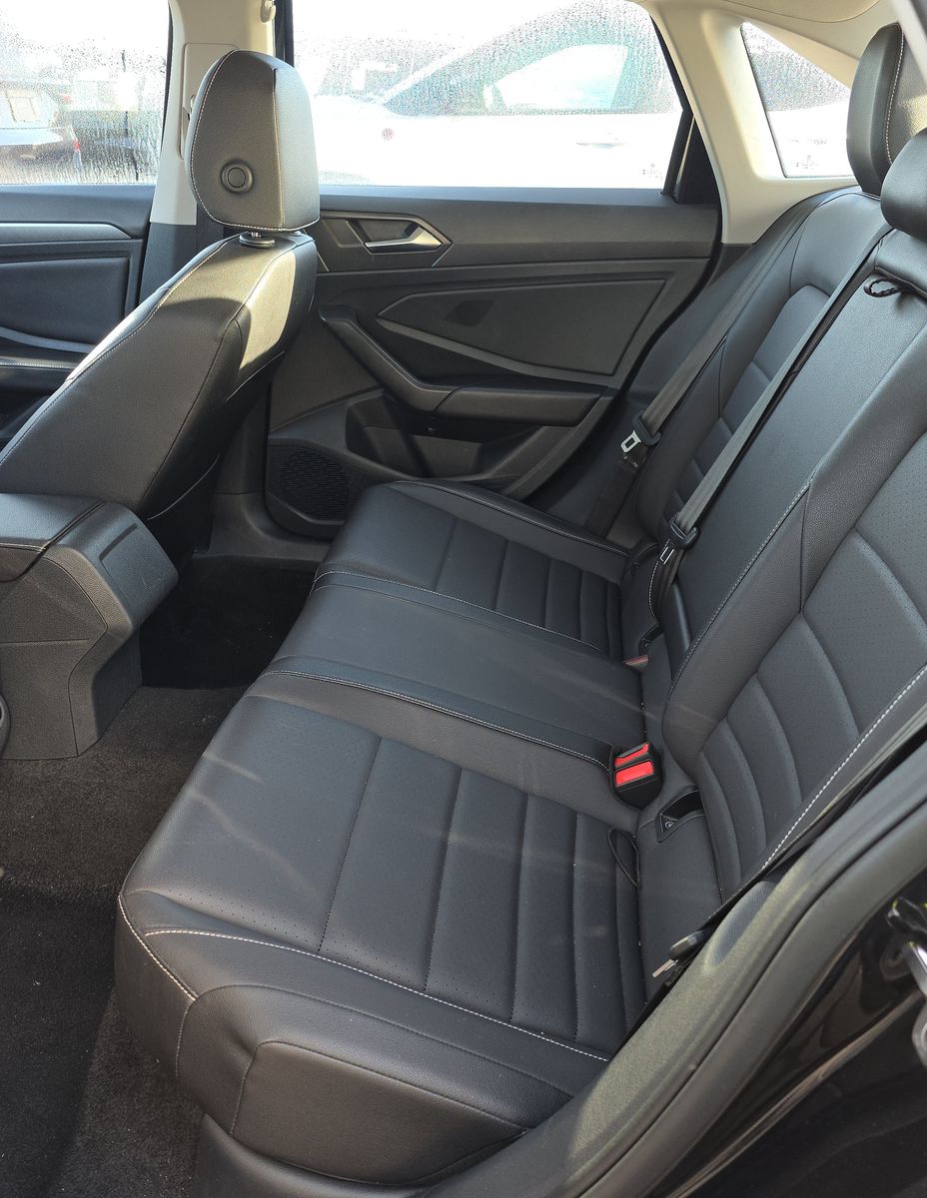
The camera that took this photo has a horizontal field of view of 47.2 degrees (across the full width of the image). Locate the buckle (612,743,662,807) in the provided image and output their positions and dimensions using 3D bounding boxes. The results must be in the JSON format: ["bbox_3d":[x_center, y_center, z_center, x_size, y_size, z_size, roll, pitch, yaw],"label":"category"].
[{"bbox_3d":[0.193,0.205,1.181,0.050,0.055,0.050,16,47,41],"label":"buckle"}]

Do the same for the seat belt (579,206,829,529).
[{"bbox_3d":[0.356,-0.330,1.662,0.050,0.650,0.075,30,32,-7],"label":"seat belt"}]

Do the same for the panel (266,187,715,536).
[{"bbox_3d":[0.026,-0.388,1.862,0.790,0.640,0.120,3,25,5],"label":"panel"}]

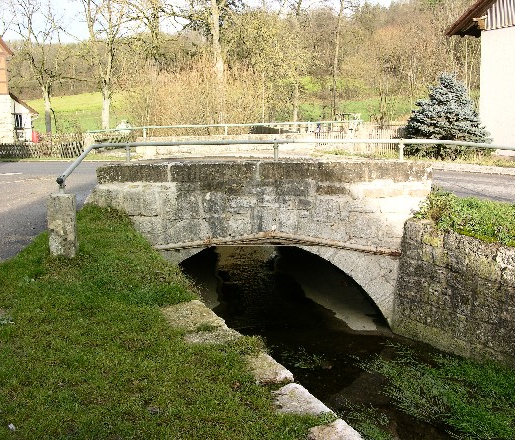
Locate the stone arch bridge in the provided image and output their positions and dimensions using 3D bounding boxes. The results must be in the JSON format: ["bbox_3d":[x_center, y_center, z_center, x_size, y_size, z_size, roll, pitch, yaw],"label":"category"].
[{"bbox_3d":[-0.083,-0.140,12.729,5.400,2.650,6.300,-2,10,-3],"label":"stone arch bridge"}]

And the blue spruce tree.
[{"bbox_3d":[6.008,-3.289,19.300,2.650,2.720,2.650,-1,10,0],"label":"blue spruce tree"}]

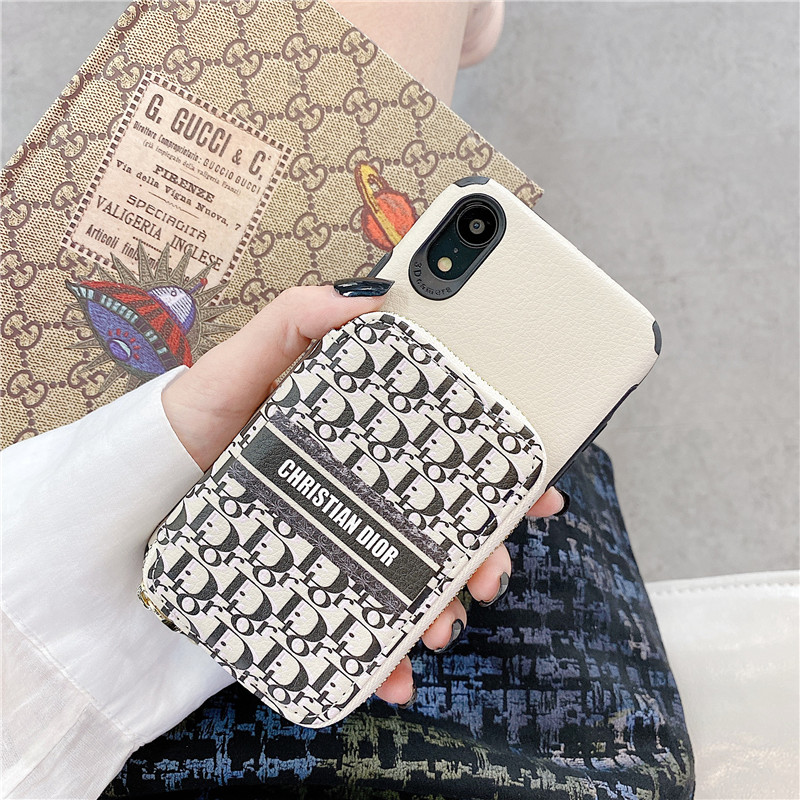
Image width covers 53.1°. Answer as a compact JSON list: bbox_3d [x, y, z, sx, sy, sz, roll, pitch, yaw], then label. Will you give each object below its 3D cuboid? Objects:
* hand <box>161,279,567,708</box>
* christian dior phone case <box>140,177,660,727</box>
[{"bbox_3d":[-0.012,0.024,0.250,0.120,0.065,0.100,42,88,-4],"label":"hand"},{"bbox_3d":[0.002,0.015,0.234,0.080,0.027,0.156,41,88,-4],"label":"christian dior phone case"}]

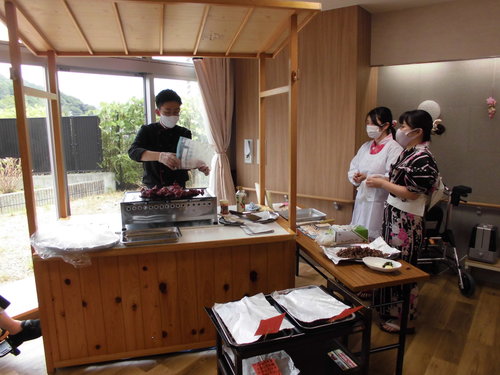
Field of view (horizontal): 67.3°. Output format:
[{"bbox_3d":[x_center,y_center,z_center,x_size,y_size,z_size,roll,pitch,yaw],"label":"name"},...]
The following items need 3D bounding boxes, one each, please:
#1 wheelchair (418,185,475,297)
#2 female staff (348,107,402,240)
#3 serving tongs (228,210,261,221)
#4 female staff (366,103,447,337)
[{"bbox_3d":[1.595,0.446,3.410,0.580,0.940,0.670,-1,9,-4],"label":"wheelchair"},{"bbox_3d":[1.092,0.134,3.247,0.420,1.620,0.500,-4,10,-20],"label":"female staff"},{"bbox_3d":[-0.035,0.221,2.973,0.319,0.035,0.080,13,15,32],"label":"serving tongs"},{"bbox_3d":[1.113,0.246,2.718,0.500,1.570,0.470,0,9,3],"label":"female staff"}]

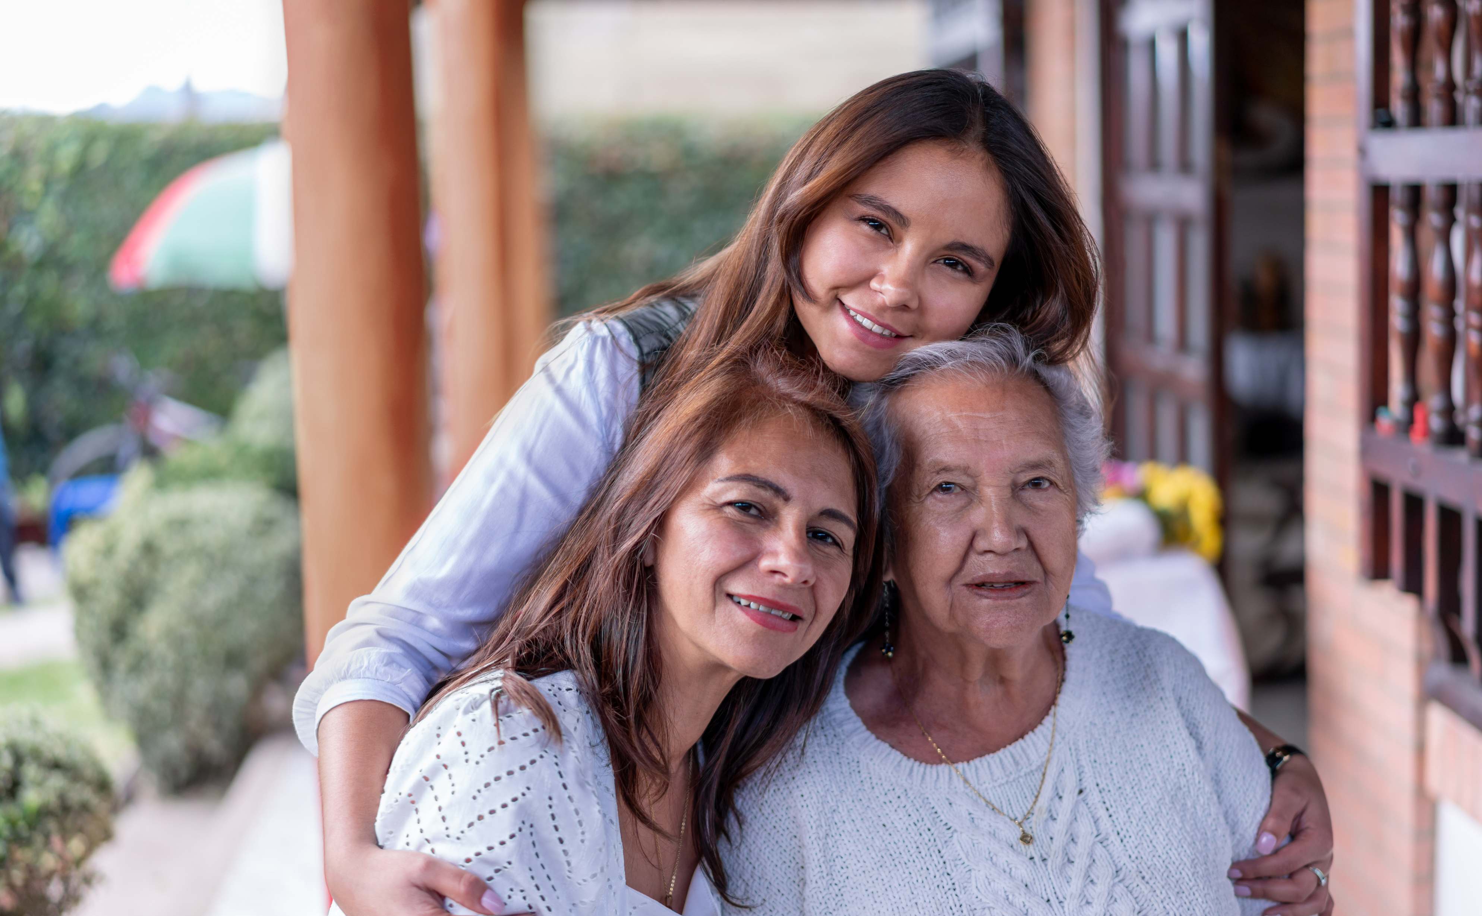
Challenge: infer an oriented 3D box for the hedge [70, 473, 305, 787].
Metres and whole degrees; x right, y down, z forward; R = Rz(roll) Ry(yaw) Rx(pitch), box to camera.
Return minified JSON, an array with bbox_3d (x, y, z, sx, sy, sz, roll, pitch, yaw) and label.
[{"bbox_3d":[-1.364,0.428,5.600,0.630,0.800,0.640,-1,7,0],"label":"hedge"}]

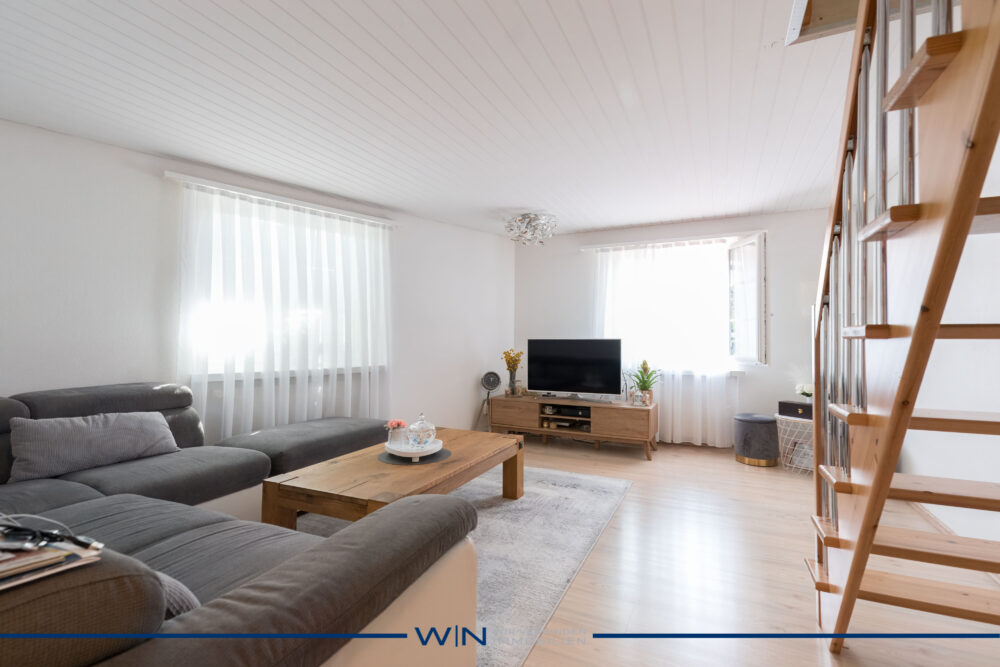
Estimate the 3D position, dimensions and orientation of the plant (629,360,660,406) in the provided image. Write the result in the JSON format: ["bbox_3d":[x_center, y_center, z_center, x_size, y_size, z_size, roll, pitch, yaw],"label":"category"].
[{"bbox_3d":[1.471,0.501,4.525,0.279,0.452,0.260,0,-1,27],"label":"plant"}]

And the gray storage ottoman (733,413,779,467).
[{"bbox_3d":[2.340,0.965,4.063,0.347,0.406,0.347,0,0,26],"label":"gray storage ottoman"}]

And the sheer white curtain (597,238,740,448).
[{"bbox_3d":[1.804,0.100,4.945,1.497,2.190,0.125,0,-1,22],"label":"sheer white curtain"}]

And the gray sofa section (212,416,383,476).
[{"bbox_3d":[-1.375,0.948,3.324,0.740,0.430,1.120,0,0,30],"label":"gray sofa section"}]

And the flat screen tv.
[{"bbox_3d":[0.801,0.356,4.875,1.026,0.585,0.082,0,-1,19],"label":"flat screen tv"}]

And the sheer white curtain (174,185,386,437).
[{"bbox_3d":[-1.717,0.022,3.814,1.704,2.249,0.125,1,-1,-43],"label":"sheer white curtain"}]

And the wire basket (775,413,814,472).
[{"bbox_3d":[2.750,0.980,3.990,0.471,0.463,0.471,0,-1,25],"label":"wire basket"}]

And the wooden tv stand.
[{"bbox_3d":[0.757,0.972,4.787,1.713,0.487,0.423,0,-1,27],"label":"wooden tv stand"}]

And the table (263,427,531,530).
[{"bbox_3d":[-0.490,0.950,2.696,0.762,0.444,1.517,0,-1,25],"label":"table"}]

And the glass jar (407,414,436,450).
[{"bbox_3d":[-0.472,0.572,2.670,0.165,0.211,0.165,0,0,-11],"label":"glass jar"}]

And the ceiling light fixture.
[{"bbox_3d":[0.322,-1.071,4.704,0.530,0.302,0.530,0,0,0],"label":"ceiling light fixture"}]

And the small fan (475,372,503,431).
[{"bbox_3d":[-0.126,0.790,4.874,0.360,0.766,0.330,0,0,-6],"label":"small fan"}]

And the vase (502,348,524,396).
[{"bbox_3d":[0.153,0.444,5.036,0.240,0.547,0.240,0,0,0],"label":"vase"}]

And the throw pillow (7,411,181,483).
[{"bbox_3d":[-2.270,0.614,2.509,0.144,0.332,0.702,-25,-12,26],"label":"throw pillow"}]

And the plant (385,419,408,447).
[{"bbox_3d":[-0.625,0.596,2.692,0.140,0.163,0.130,0,0,-11],"label":"plant"}]

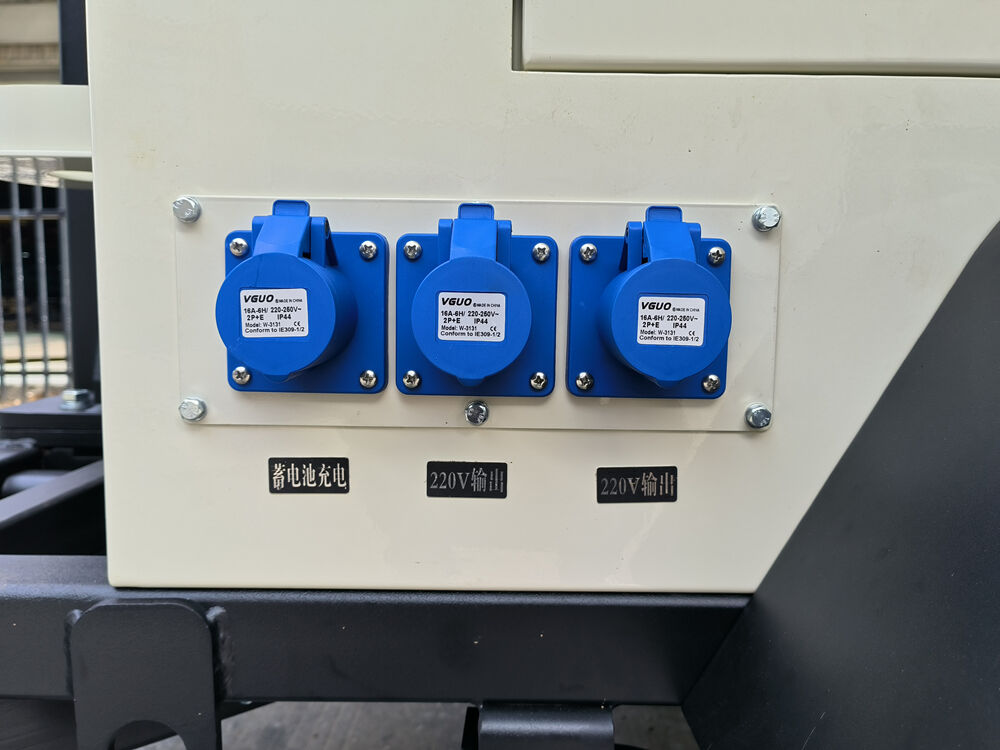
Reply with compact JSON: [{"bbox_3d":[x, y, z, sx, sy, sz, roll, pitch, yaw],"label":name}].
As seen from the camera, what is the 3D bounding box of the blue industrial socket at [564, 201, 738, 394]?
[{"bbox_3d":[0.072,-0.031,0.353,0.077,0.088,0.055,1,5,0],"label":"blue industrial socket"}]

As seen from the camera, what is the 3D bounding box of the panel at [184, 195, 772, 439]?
[{"bbox_3d":[-0.011,-0.029,0.381,0.292,0.110,0.003,1,5,0],"label":"panel"}]

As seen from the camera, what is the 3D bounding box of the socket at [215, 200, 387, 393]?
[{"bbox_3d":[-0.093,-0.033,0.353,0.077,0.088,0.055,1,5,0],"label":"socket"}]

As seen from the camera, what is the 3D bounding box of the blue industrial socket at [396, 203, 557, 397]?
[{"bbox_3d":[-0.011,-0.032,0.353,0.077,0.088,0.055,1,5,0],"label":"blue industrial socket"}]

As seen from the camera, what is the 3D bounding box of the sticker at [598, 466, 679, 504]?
[{"bbox_3d":[0.068,0.055,0.387,0.039,0.018,0.001,1,5,0],"label":"sticker"}]

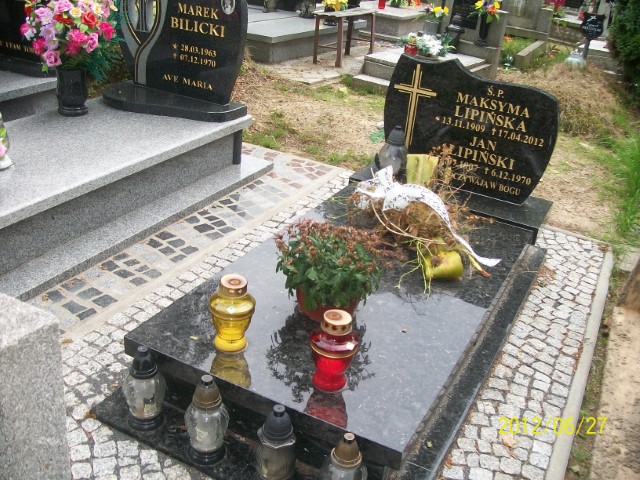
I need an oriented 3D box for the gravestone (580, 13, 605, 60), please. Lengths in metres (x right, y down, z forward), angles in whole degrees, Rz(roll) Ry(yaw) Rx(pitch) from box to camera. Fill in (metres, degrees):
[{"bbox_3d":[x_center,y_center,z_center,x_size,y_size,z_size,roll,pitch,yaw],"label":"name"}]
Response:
[{"bbox_3d":[3.276,-2.442,8.028,0.275,0.560,0.060,22,30,31],"label":"gravestone"}]

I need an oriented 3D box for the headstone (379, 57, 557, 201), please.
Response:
[{"bbox_3d":[0.683,-0.521,3.100,0.799,0.585,0.070,17,28,23],"label":"headstone"}]

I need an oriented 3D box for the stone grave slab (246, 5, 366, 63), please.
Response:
[{"bbox_3d":[-0.557,-2.505,7.960,1.500,0.260,2.200,19,29,25],"label":"stone grave slab"}]

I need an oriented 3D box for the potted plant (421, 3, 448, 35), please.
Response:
[{"bbox_3d":[1.215,-2.362,7.080,0.280,0.300,0.260,20,29,28],"label":"potted plant"}]

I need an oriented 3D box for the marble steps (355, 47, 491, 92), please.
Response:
[{"bbox_3d":[0.986,-1.601,6.376,0.820,0.260,1.250,20,29,28],"label":"marble steps"}]

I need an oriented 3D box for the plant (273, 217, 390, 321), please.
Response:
[{"bbox_3d":[0.033,0.111,2.116,0.340,0.280,0.320,4,26,-2],"label":"plant"}]

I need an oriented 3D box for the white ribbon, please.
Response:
[{"bbox_3d":[0.438,-0.118,2.730,0.660,0.230,0.280,17,28,23],"label":"white ribbon"}]

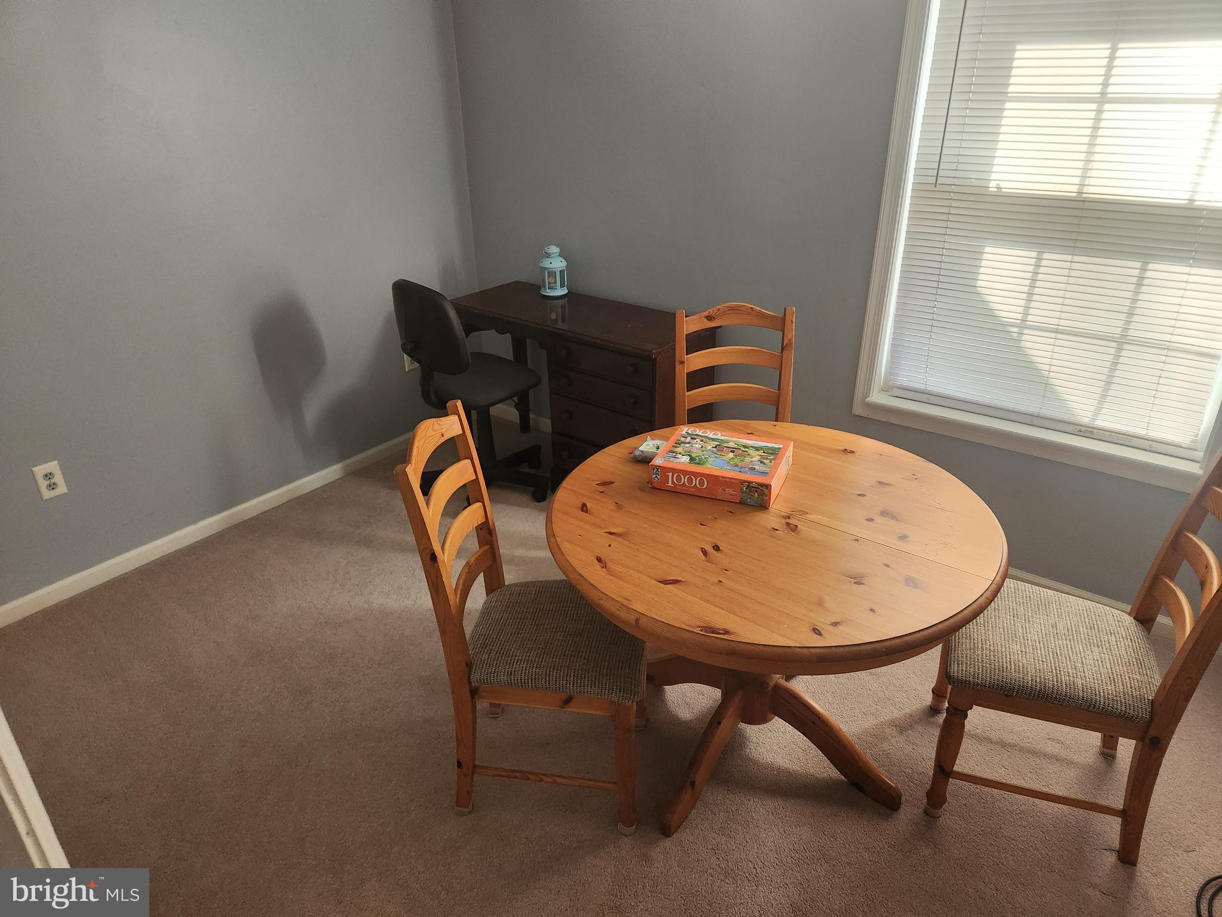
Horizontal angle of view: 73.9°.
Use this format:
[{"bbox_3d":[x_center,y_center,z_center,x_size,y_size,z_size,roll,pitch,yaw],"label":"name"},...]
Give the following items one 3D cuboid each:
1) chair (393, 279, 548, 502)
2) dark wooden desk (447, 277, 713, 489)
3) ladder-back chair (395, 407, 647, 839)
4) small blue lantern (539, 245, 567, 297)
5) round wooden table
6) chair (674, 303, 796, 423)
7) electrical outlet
[{"bbox_3d":[-0.547,-0.286,3.390,0.560,0.975,0.620,16,31,33],"label":"chair"},{"bbox_3d":[-0.133,-0.268,3.570,1.184,0.769,0.448,20,33,38],"label":"dark wooden desk"},{"bbox_3d":[-0.164,0.386,1.963,0.500,0.978,0.430,2,26,7],"label":"ladder-back chair"},{"bbox_3d":[-0.261,-0.848,3.653,0.127,0.212,0.127,-1,26,1],"label":"small blue lantern"},{"bbox_3d":[0.385,0.442,2.098,1.060,0.735,1.060,-1,26,1],"label":"round wooden table"},{"bbox_3d":[0.415,0.056,2.623,0.430,0.978,0.500,-2,26,0],"label":"chair"},{"bbox_3d":[-1.929,0.079,2.796,0.007,0.122,0.078,18,31,34],"label":"electrical outlet"}]

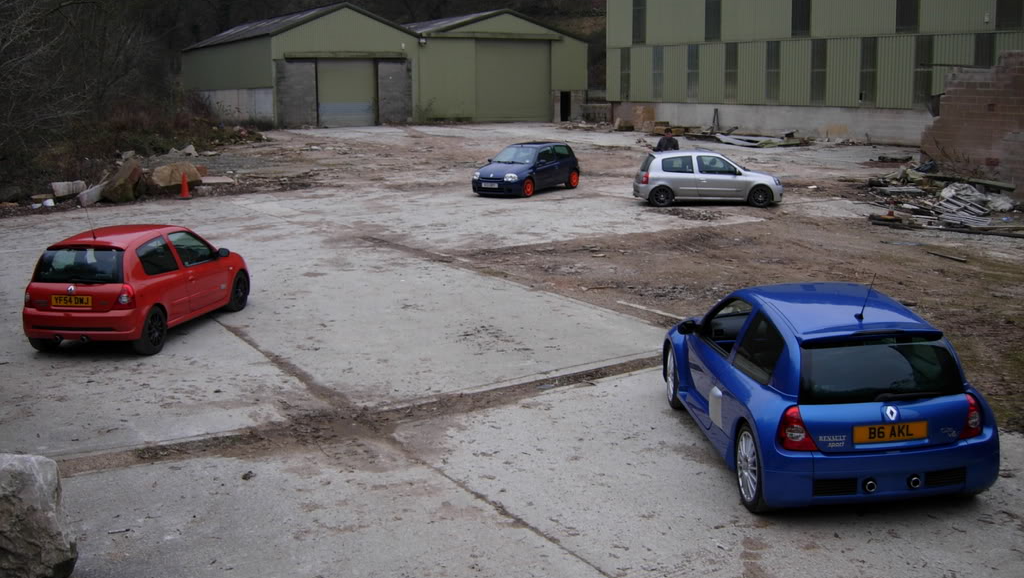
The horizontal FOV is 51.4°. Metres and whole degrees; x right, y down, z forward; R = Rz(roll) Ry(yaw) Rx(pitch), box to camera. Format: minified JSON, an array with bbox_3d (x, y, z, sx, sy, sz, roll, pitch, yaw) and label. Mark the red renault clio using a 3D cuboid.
[{"bbox_3d":[-4.847,-0.169,14.150,1.640,1.417,3.812,1,11,10],"label":"red renault clio"}]

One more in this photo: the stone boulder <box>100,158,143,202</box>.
[{"bbox_3d":[-10.964,-3.055,29.900,1.130,1.180,0.900,-4,11,-20],"label":"stone boulder"}]

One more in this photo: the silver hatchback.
[{"bbox_3d":[5.101,-2.898,27.397,3.812,1.417,1.640,-1,11,-2],"label":"silver hatchback"}]

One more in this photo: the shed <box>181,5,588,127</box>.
[{"bbox_3d":[-9.953,-15.506,75.453,21.301,7.132,23.350,-6,12,-28],"label":"shed"}]

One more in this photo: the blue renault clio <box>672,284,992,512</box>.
[{"bbox_3d":[2.408,0.625,8.764,1.830,1.356,3.841,-1,11,-5],"label":"blue renault clio"}]

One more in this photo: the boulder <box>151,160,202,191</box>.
[{"bbox_3d":[-10.080,-3.385,31.900,1.380,0.780,1.000,-4,11,-17],"label":"boulder"}]

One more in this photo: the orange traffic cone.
[{"bbox_3d":[-9.159,-2.902,29.800,0.430,0.770,0.430,-4,11,-17],"label":"orange traffic cone"}]

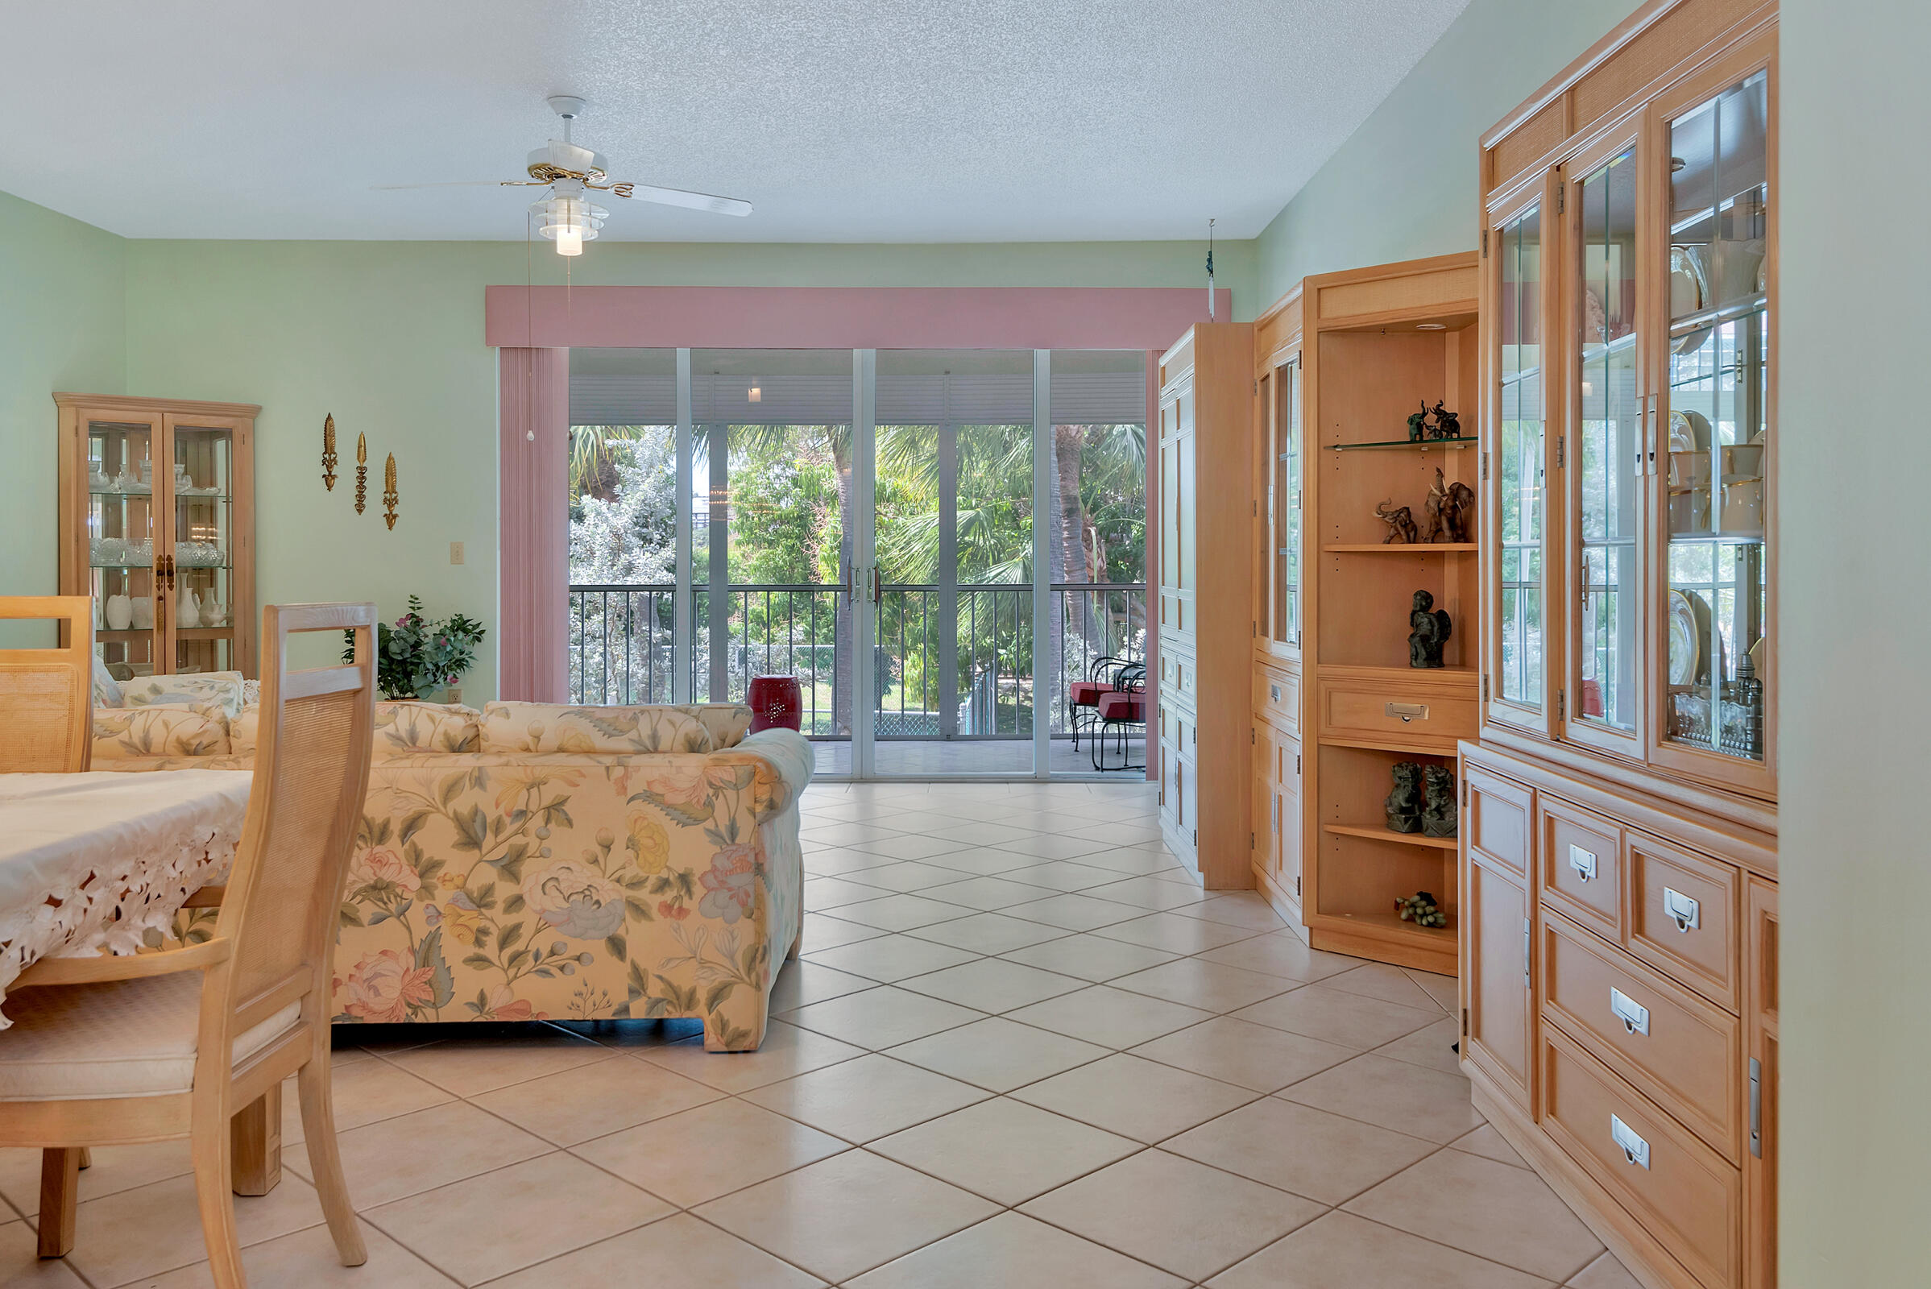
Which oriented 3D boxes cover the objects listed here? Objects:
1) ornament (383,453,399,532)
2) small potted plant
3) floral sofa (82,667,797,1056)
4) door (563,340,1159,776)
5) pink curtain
[{"bbox_3d":[-3.084,-0.822,7.770,0.085,0.420,0.045,0,1,0],"label":"ornament"},{"bbox_3d":[-2.164,0.056,5.700,0.550,0.490,0.500,0,1,0],"label":"small potted plant"},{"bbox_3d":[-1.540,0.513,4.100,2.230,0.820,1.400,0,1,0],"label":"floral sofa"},{"bbox_3d":[-0.565,-0.453,7.800,3.450,2.360,0.120,0,1,0],"label":"door"},{"bbox_3d":[-2.298,-0.447,7.700,0.385,2.310,0.130,0,1,0],"label":"pink curtain"}]

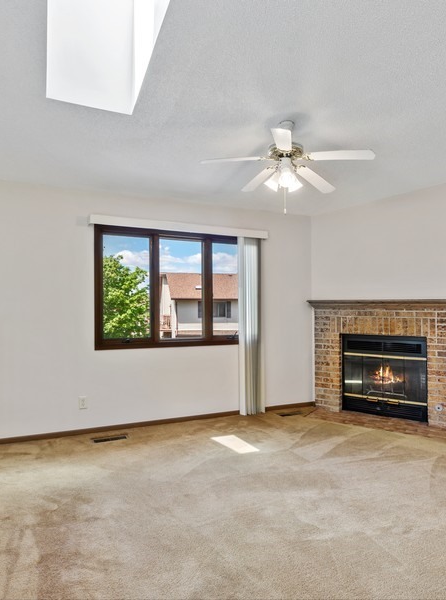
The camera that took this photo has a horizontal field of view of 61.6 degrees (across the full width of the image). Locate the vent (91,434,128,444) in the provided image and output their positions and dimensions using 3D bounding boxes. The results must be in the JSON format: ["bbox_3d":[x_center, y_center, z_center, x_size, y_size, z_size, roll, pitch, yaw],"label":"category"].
[{"bbox_3d":[-1.073,1.318,3.555,0.340,0.020,0.140,0,-1,-23],"label":"vent"}]

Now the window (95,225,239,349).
[{"bbox_3d":[-0.462,-0.120,4.109,1.790,1.265,0.100,0,-1,-23],"label":"window"}]

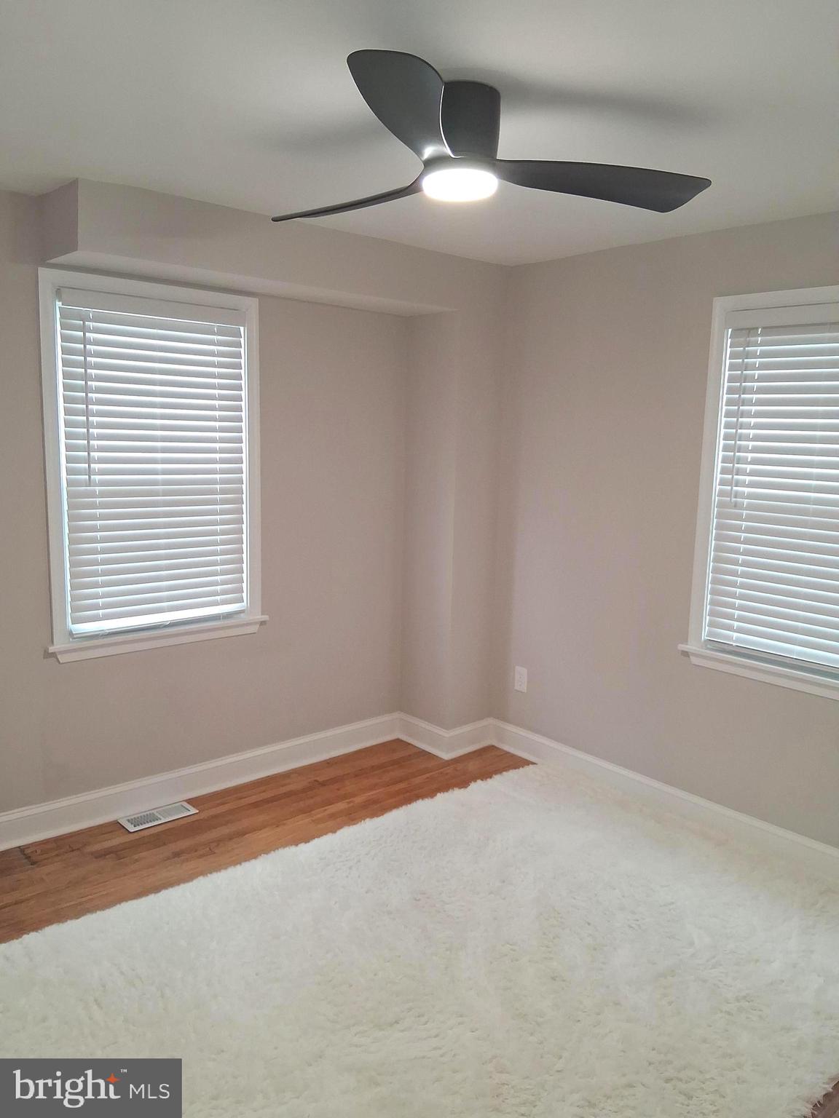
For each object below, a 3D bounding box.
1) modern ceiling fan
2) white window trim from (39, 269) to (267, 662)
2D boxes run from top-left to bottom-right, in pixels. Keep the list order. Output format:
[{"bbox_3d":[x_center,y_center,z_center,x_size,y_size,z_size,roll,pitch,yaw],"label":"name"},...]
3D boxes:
[{"bbox_3d":[0.026,-0.998,2.105,1.210,0.218,1.130,-6,11,-40],"label":"modern ceiling fan"},{"bbox_3d":[-1.040,-0.352,3.387,0.945,1.458,0.090,-6,11,-40],"label":"white window trim"}]

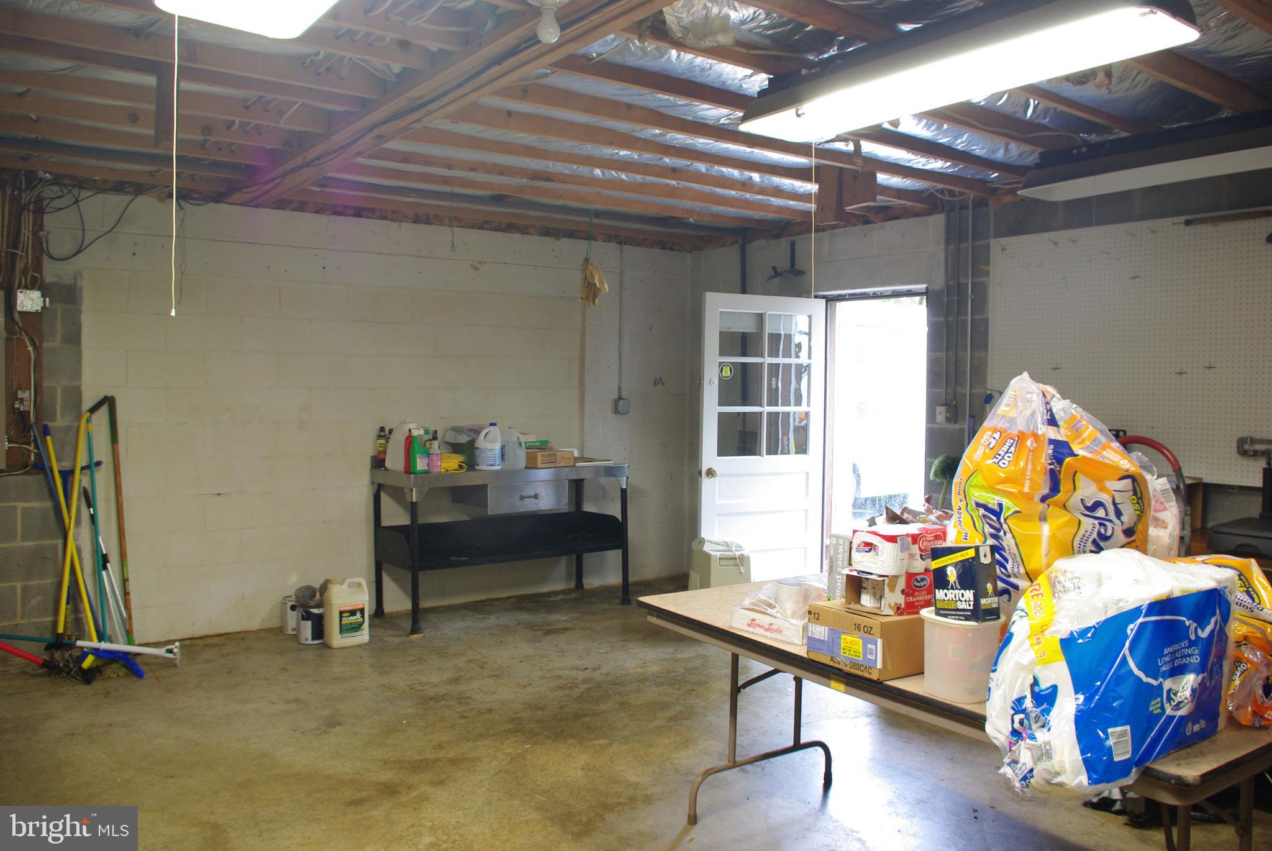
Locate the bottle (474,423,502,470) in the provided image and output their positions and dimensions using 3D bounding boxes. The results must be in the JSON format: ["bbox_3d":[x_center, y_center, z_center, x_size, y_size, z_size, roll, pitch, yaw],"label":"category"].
[{"bbox_3d":[-0.920,0.124,5.934,0.164,0.290,0.147,0,4,-19],"label":"bottle"}]

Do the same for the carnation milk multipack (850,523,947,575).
[{"bbox_3d":[0.712,0.328,2.600,0.148,0.106,0.220,3,4,41],"label":"carnation milk multipack"}]

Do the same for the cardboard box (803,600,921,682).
[{"bbox_3d":[0.686,0.585,2.699,0.292,0.158,0.247,-2,4,-37],"label":"cardboard box"}]

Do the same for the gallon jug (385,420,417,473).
[{"bbox_3d":[-1.374,0.124,5.681,0.150,0.307,0.233,-1,4,-33],"label":"gallon jug"}]

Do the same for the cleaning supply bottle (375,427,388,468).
[{"bbox_3d":[-1.526,0.134,5.716,0.065,0.259,0.065,-1,4,-36],"label":"cleaning supply bottle"}]

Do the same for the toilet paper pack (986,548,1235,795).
[{"bbox_3d":[1.044,0.525,2.124,0.524,0.363,0.277,-1,4,-33],"label":"toilet paper pack"}]

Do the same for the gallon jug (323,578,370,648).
[{"bbox_3d":[-1.597,1.027,5.260,0.218,0.358,0.153,-1,4,-36],"label":"gallon jug"}]

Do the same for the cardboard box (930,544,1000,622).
[{"bbox_3d":[0.852,0.405,2.470,0.083,0.184,0.131,1,-4,-36],"label":"cardboard box"}]

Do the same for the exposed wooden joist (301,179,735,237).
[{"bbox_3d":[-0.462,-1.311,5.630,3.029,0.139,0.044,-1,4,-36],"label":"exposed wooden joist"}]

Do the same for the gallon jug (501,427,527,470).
[{"bbox_3d":[-0.772,0.133,6.019,0.157,0.265,0.152,1,3,-2],"label":"gallon jug"}]

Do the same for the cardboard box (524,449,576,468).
[{"bbox_3d":[-0.556,0.212,6.128,0.281,0.100,0.167,-2,4,-38],"label":"cardboard box"}]

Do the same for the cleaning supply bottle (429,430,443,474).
[{"bbox_3d":[-1.191,0.157,5.670,0.076,0.248,0.071,-1,4,-22],"label":"cleaning supply bottle"}]

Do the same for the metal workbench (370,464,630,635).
[{"bbox_3d":[-0.822,0.708,6.058,1.544,0.941,0.594,-1,4,-37],"label":"metal workbench"}]

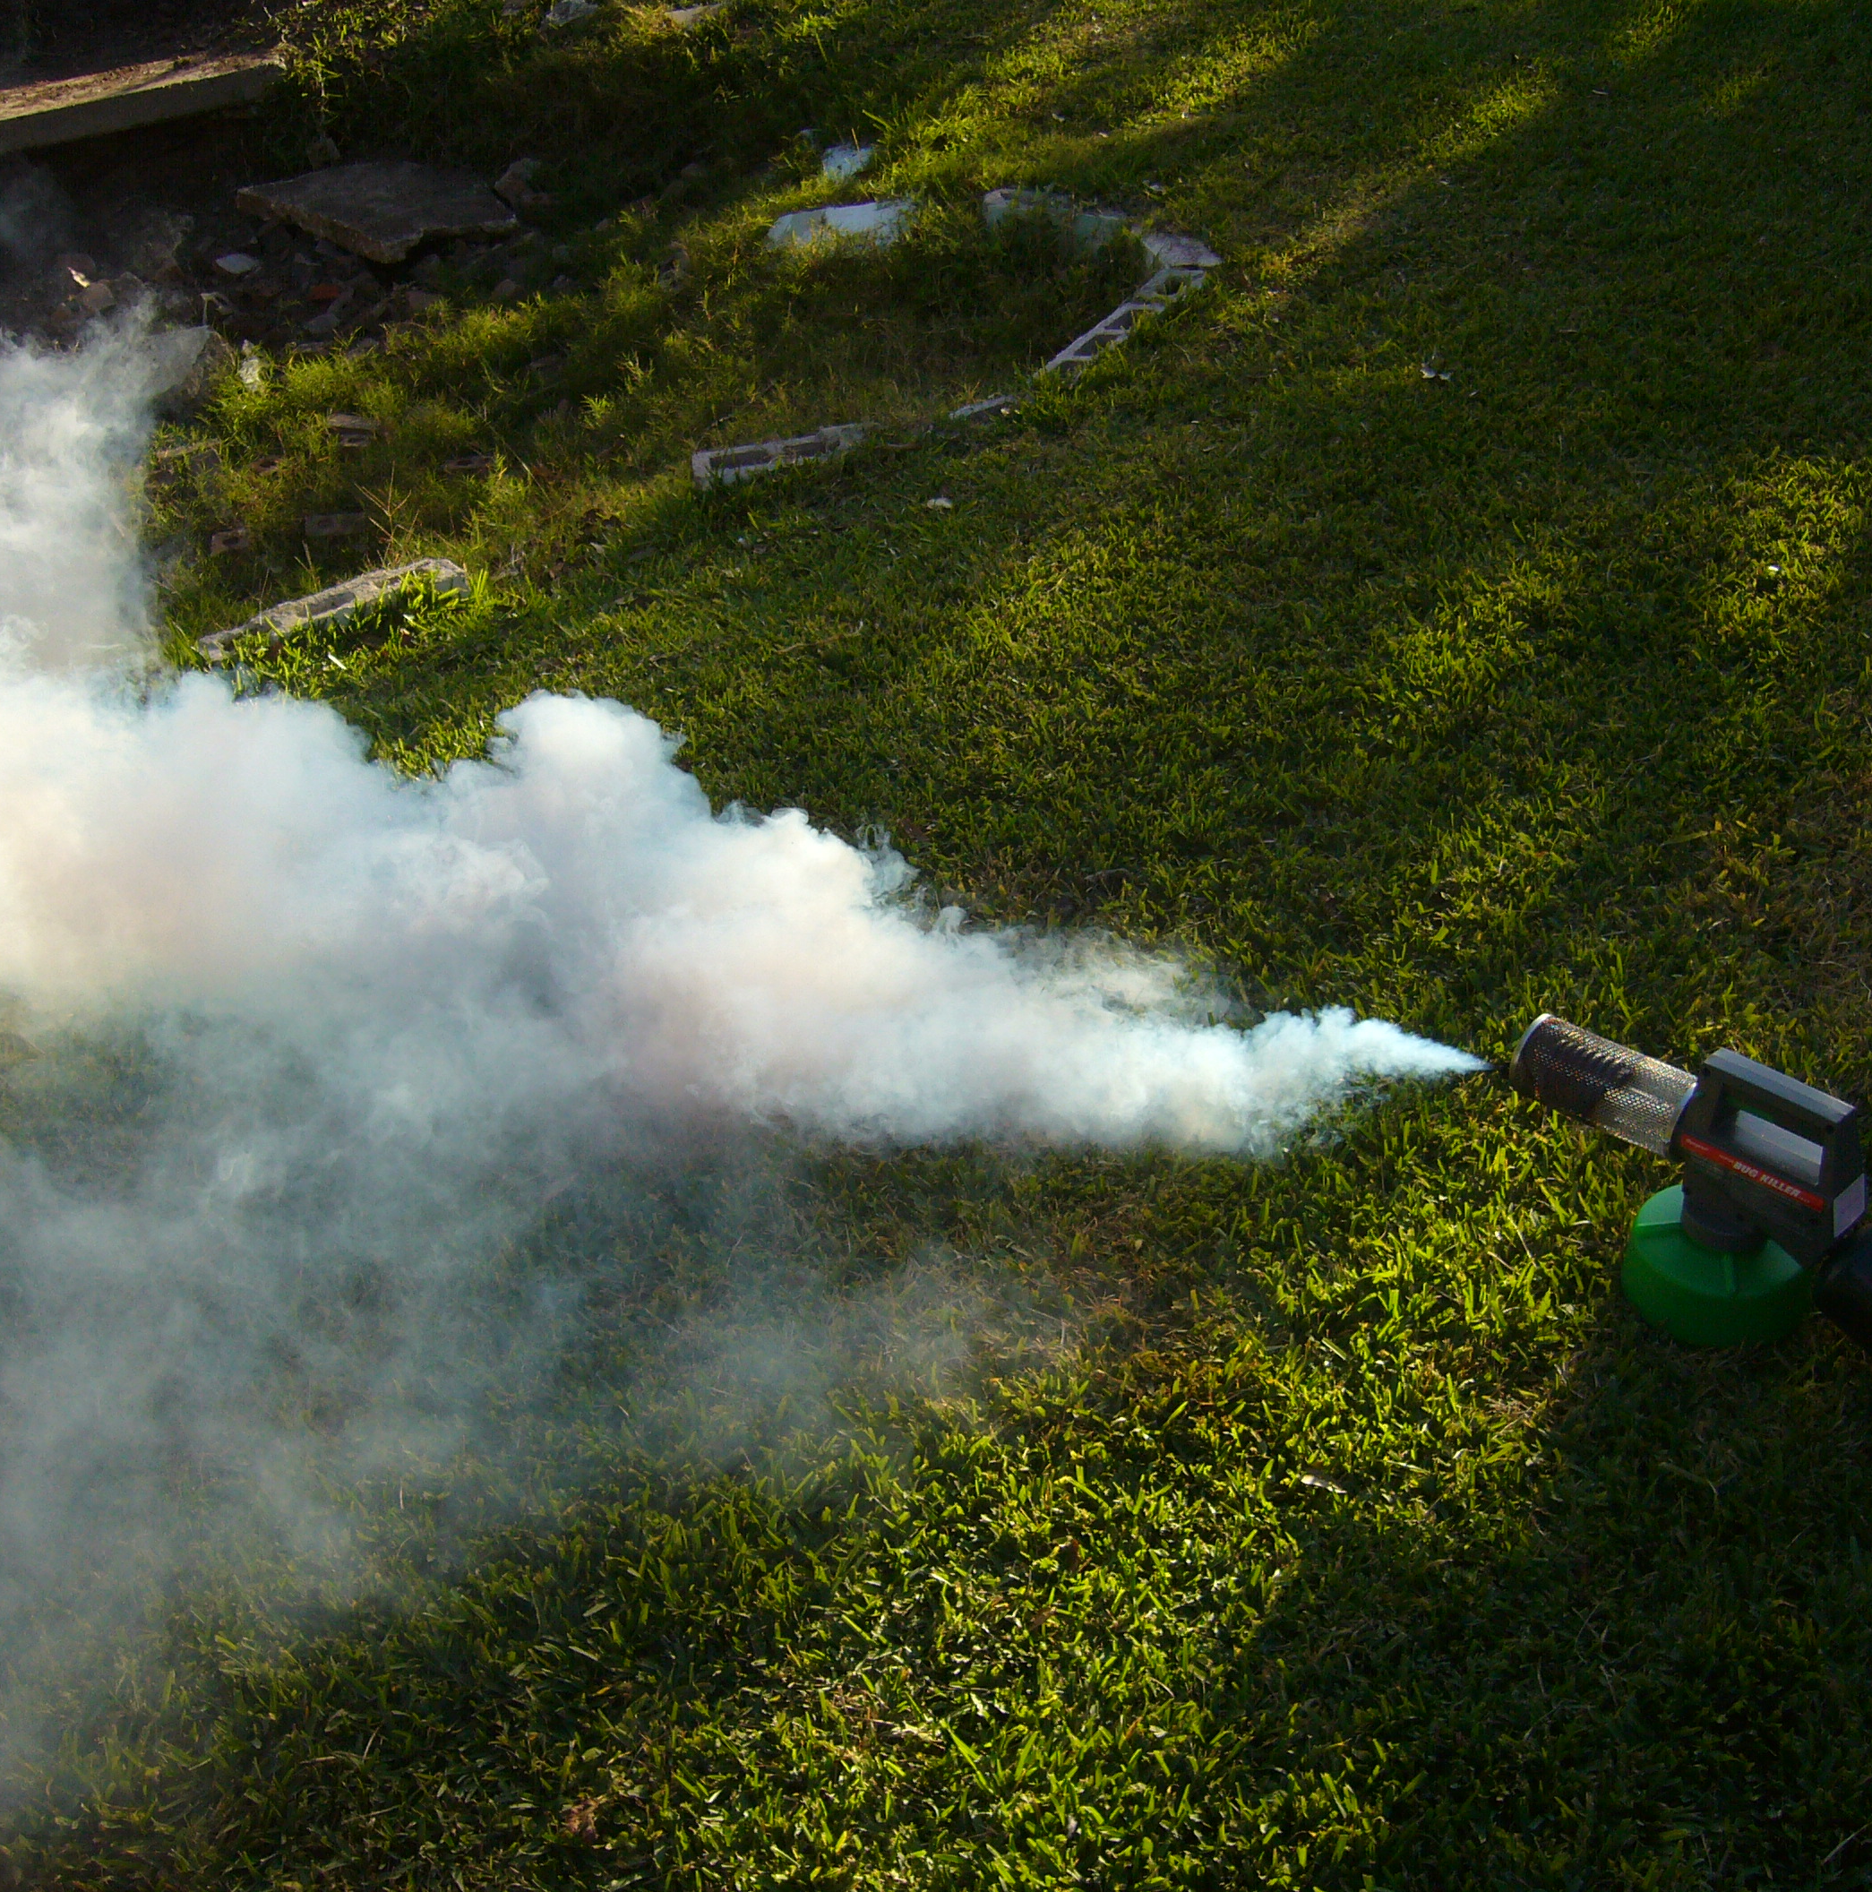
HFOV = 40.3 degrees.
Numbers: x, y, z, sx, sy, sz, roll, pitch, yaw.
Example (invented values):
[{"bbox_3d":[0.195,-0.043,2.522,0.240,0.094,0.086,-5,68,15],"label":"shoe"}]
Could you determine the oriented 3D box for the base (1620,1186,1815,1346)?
[{"bbox_3d":[0.733,0.286,2.367,0.178,0.085,0.178,-2,33,1],"label":"base"}]

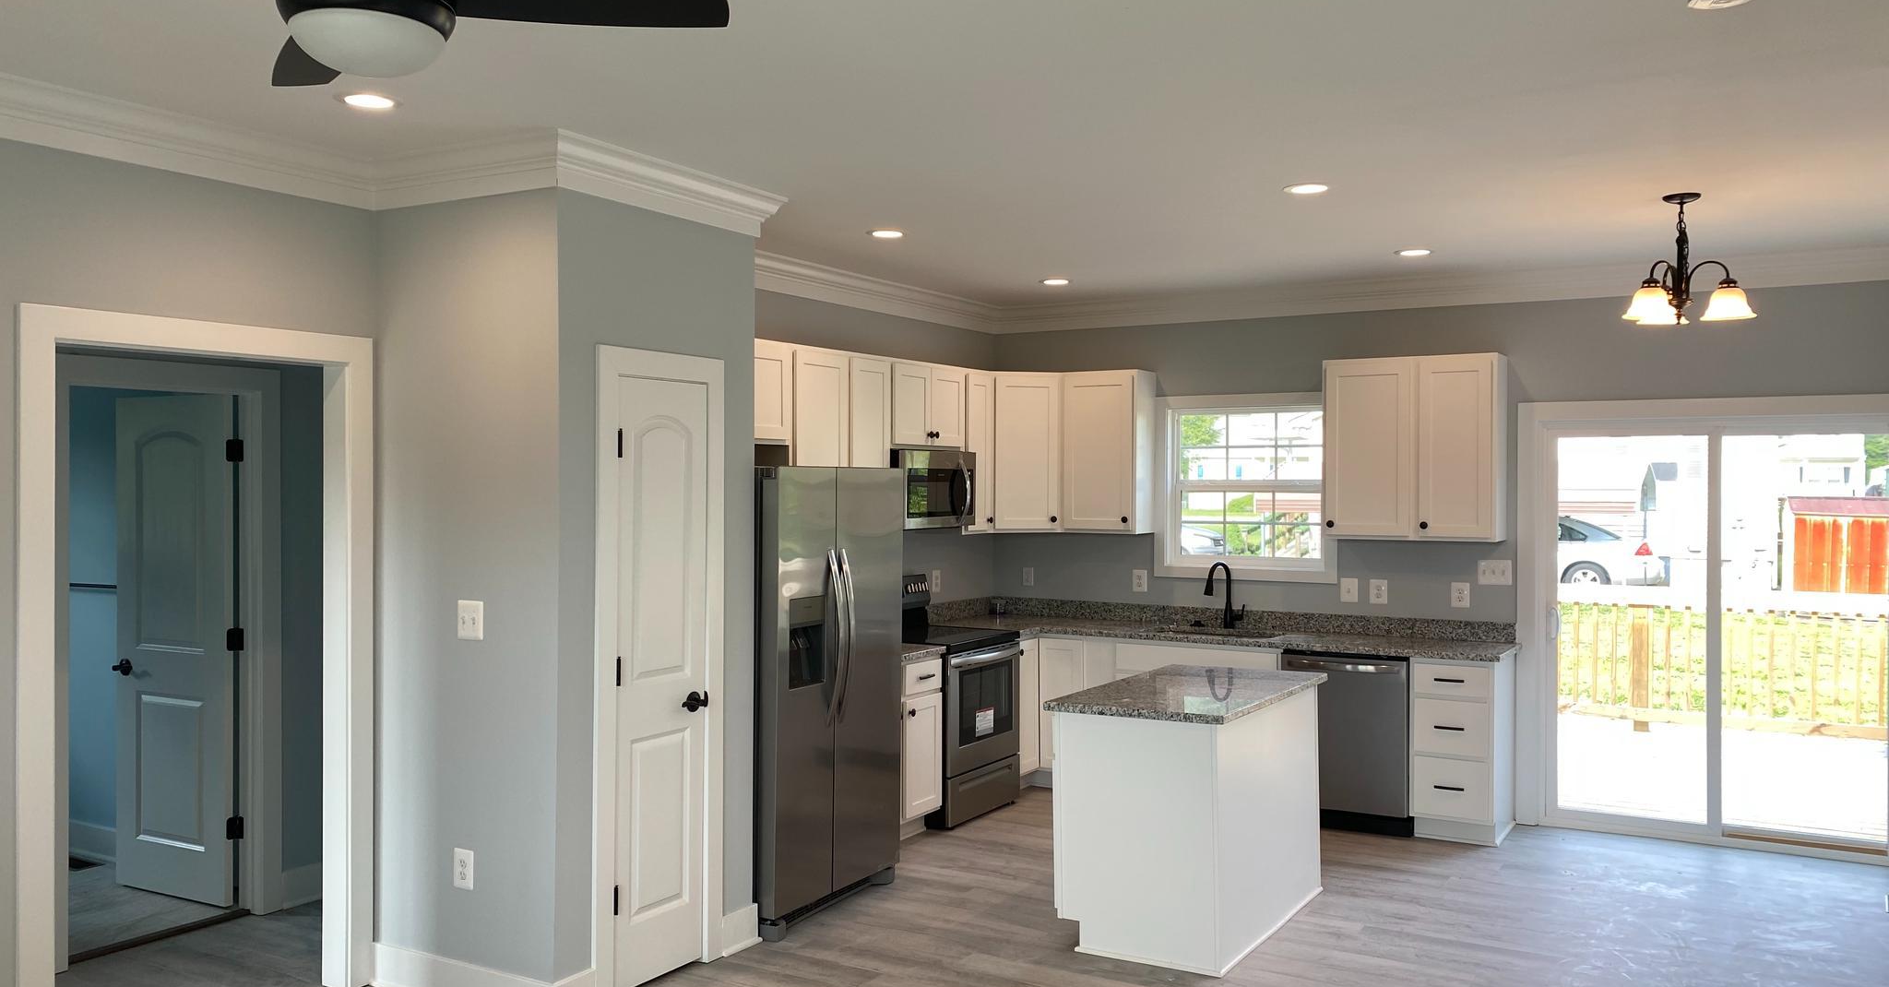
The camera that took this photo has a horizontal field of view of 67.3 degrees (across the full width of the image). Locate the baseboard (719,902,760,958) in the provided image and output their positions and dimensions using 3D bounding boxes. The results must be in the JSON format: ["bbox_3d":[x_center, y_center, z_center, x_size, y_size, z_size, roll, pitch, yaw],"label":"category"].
[{"bbox_3d":[-0.739,1.586,5.172,0.032,0.142,0.222,0,0,30],"label":"baseboard"}]

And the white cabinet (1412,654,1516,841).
[{"bbox_3d":[2.563,1.224,6.986,0.388,0.873,0.630,0,0,30],"label":"white cabinet"}]

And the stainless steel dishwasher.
[{"bbox_3d":[2.094,1.212,7.193,0.614,0.863,0.604,0,0,31],"label":"stainless steel dishwasher"}]

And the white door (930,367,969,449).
[{"bbox_3d":[0.014,-0.452,7.623,0.025,0.410,0.363,0,0,30],"label":"white door"}]

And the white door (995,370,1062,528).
[{"bbox_3d":[0.478,-0.231,8.074,0.386,0.879,0.024,0,0,-15],"label":"white door"}]

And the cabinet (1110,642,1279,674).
[{"bbox_3d":[1.437,1.206,7.604,0.916,0.869,0.611,0,0,31],"label":"cabinet"}]

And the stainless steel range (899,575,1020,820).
[{"bbox_3d":[-0.041,1.053,7.359,0.670,1.190,0.765,0,0,30],"label":"stainless steel range"}]

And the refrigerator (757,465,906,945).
[{"bbox_3d":[-0.741,0.775,5.860,0.880,1.755,0.900,0,0,30],"label":"refrigerator"}]

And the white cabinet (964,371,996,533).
[{"bbox_3d":[0.055,-0.231,7.890,0.323,0.907,0.327,0,0,31],"label":"white cabinet"}]

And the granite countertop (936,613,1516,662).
[{"bbox_3d":[1.361,0.758,7.469,3.008,0.033,0.918,0,0,31],"label":"granite countertop"}]

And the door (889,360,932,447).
[{"bbox_3d":[-0.172,-0.451,7.303,0.025,0.410,0.370,0,0,30],"label":"door"}]

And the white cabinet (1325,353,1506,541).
[{"bbox_3d":[2.401,-0.221,7.254,0.851,0.918,0.320,0,0,30],"label":"white cabinet"}]

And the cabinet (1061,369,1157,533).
[{"bbox_3d":[0.941,-0.232,8.101,0.446,0.918,0.320,0,0,30],"label":"cabinet"}]

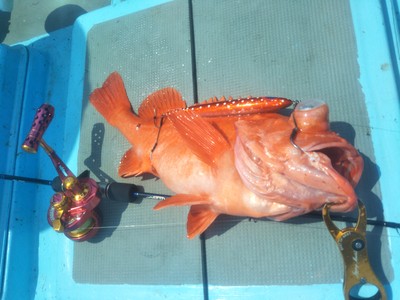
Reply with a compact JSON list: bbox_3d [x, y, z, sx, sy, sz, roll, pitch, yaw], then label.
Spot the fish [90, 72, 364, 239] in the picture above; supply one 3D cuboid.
[{"bbox_3d":[-0.018,-0.001,0.470,0.430,0.115,0.195,11,73,27],"label":"fish"}]

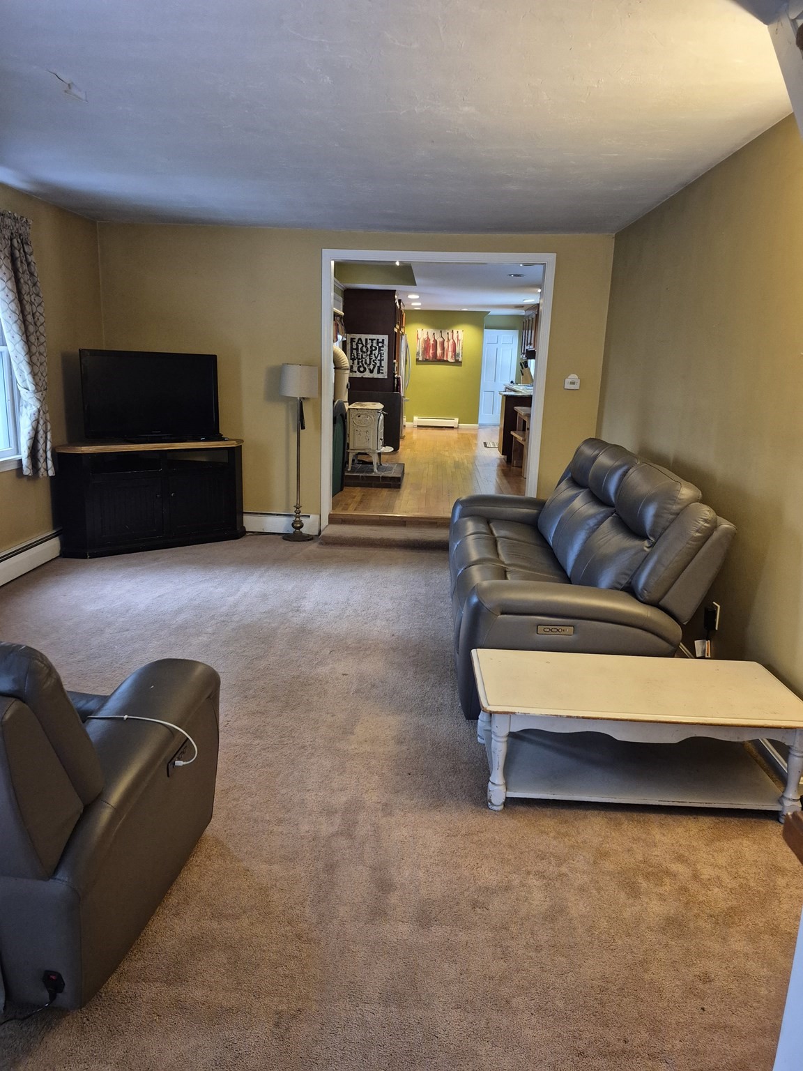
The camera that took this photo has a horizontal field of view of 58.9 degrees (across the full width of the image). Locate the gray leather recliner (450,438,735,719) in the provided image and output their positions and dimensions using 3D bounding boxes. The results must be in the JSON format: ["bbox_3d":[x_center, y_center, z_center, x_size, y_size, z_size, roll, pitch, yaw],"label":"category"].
[{"bbox_3d":[0.910,0.093,4.221,1.130,1.075,2.180,2,14,2],"label":"gray leather recliner"}]

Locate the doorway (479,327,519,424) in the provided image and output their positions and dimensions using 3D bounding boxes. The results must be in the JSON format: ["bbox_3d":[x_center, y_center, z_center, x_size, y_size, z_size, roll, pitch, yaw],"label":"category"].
[{"bbox_3d":[2.097,-3.368,15.279,0.760,2.027,0.090,2,14,2],"label":"doorway"}]

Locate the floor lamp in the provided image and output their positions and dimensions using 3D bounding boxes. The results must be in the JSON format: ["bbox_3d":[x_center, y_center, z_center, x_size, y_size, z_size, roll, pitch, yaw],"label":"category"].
[{"bbox_3d":[-0.885,-0.712,6.237,0.315,1.540,0.315,2,14,2],"label":"floor lamp"}]

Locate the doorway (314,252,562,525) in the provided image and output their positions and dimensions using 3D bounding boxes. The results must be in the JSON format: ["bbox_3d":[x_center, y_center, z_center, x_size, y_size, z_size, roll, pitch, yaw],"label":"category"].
[{"bbox_3d":[0.275,-1.216,6.283,1.952,2.400,0.150,2,14,2],"label":"doorway"}]

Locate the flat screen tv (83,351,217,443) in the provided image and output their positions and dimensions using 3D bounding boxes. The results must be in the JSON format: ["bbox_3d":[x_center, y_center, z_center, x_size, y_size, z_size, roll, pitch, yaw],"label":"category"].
[{"bbox_3d":[-2.003,-1.117,5.776,1.035,0.725,0.220,-6,16,-29],"label":"flat screen tv"}]

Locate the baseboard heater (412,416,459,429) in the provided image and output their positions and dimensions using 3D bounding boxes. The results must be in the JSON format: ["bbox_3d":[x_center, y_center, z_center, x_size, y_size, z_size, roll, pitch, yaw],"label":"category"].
[{"bbox_3d":[0.724,-2.333,14.713,0.919,0.207,0.080,2,14,2],"label":"baseboard heater"}]

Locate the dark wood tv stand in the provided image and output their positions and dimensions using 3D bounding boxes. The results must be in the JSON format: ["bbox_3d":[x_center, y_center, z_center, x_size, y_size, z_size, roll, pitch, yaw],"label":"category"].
[{"bbox_3d":[-2.152,-0.390,6.165,1.470,0.875,0.660,-8,17,-33],"label":"dark wood tv stand"}]

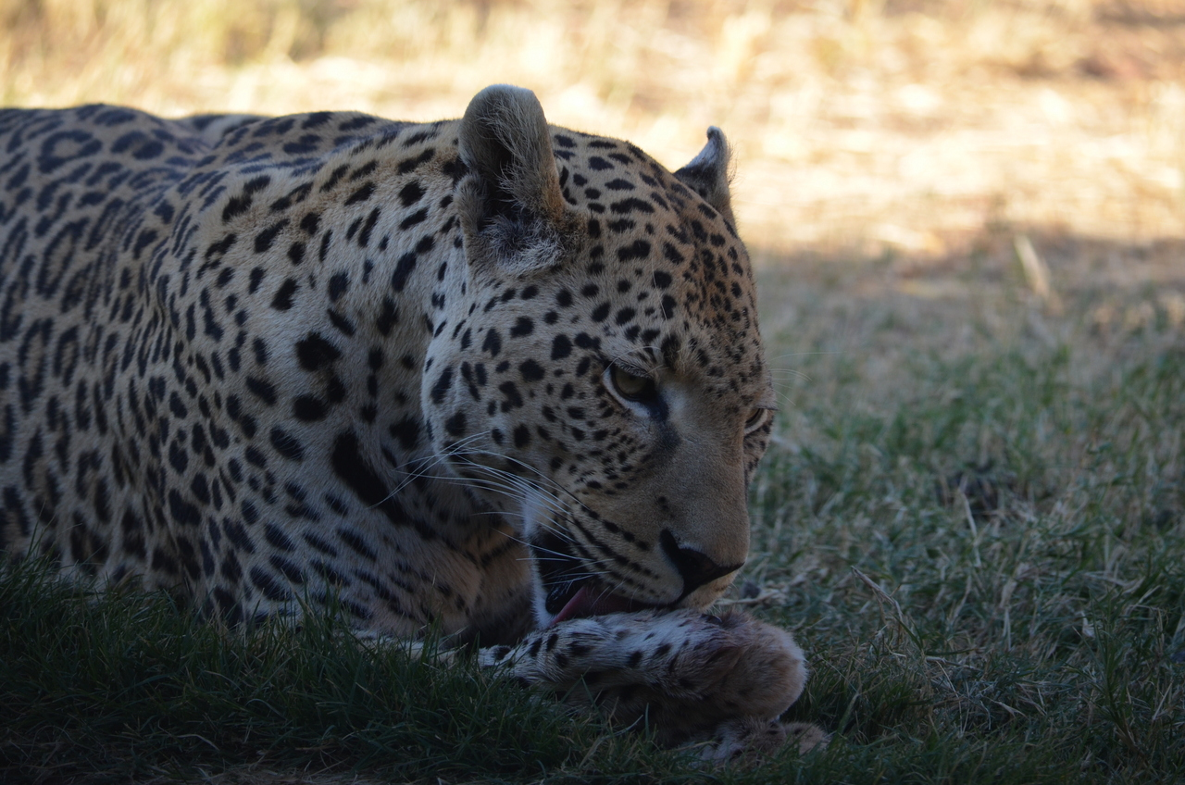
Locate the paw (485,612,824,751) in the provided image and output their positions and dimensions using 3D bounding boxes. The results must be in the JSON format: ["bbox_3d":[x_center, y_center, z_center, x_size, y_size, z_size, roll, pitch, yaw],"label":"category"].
[{"bbox_3d":[0.032,0.170,5.360,0.185,0.074,0.090,2,8,13],"label":"paw"}]

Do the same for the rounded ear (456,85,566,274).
[{"bbox_3d":[-0.049,-0.127,5.430,0.060,0.107,0.045,-4,6,6],"label":"rounded ear"}]

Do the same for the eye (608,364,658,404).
[{"bbox_3d":[0.024,-0.005,5.390,0.031,0.021,0.020,9,6,-25],"label":"eye"}]

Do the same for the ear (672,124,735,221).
[{"bbox_3d":[0.070,-0.129,5.530,0.035,0.068,0.055,5,6,21],"label":"ear"}]

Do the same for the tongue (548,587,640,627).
[{"bbox_3d":[0.001,0.126,5.370,0.042,0.020,0.050,-5,9,-31],"label":"tongue"}]

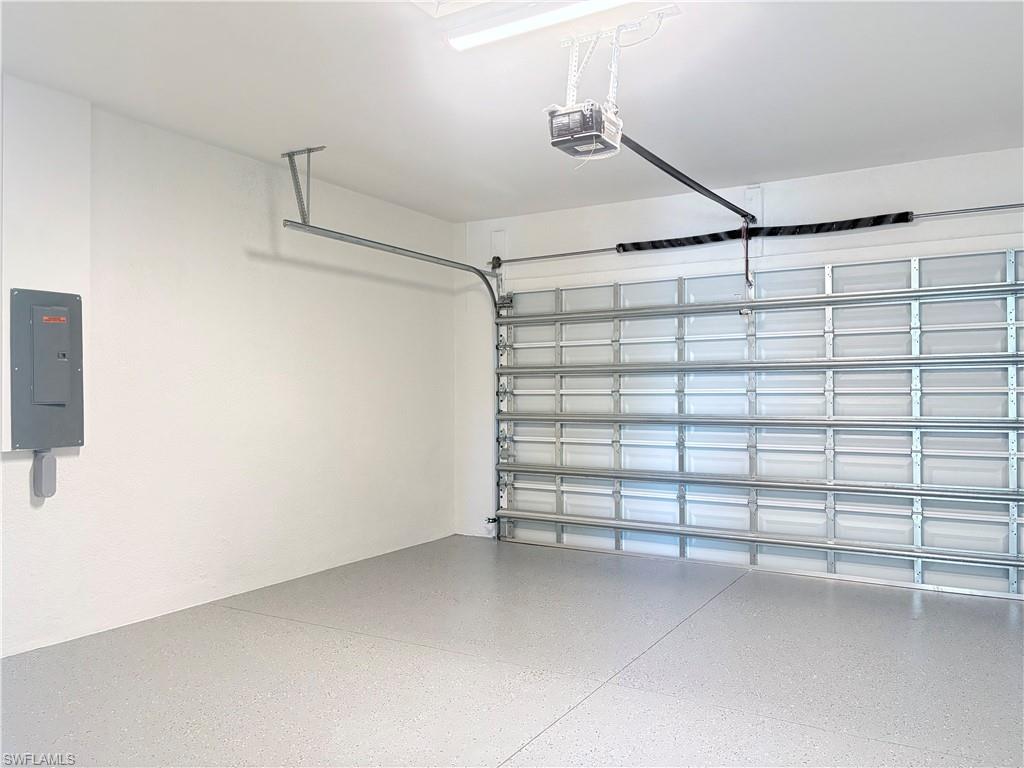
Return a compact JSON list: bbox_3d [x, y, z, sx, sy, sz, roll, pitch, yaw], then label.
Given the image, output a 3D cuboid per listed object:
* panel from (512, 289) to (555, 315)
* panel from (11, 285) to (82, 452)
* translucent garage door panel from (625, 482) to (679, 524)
[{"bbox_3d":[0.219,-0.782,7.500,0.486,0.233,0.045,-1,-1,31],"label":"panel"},{"bbox_3d":[-2.720,-0.082,4.489,0.069,0.910,0.407,-1,-1,31],"label":"panel"},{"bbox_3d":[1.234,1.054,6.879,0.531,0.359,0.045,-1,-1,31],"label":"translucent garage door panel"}]

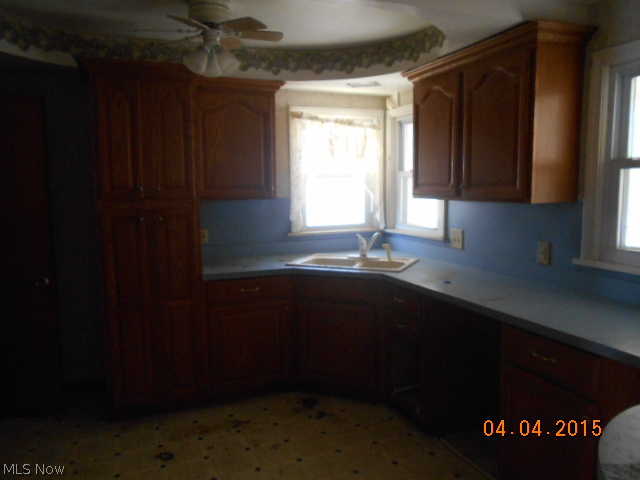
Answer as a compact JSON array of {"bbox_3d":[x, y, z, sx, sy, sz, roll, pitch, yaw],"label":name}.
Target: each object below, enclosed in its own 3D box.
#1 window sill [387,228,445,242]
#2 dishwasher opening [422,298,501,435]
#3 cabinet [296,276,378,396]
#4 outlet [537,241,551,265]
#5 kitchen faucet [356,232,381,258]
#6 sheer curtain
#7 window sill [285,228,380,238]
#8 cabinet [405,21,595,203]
[{"bbox_3d":[0.713,-0.051,3.757,0.075,0.045,0.820,-3,7,-23],"label":"window sill"},{"bbox_3d":[0.965,0.737,2.540,0.600,0.865,0.605,-3,7,-23],"label":"dishwasher opening"},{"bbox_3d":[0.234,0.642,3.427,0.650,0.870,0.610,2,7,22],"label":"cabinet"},{"bbox_3d":[1.222,0.073,2.625,0.012,0.120,0.075,-3,7,-23],"label":"outlet"},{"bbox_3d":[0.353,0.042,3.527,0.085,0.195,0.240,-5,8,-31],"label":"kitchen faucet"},{"bbox_3d":[0.166,-0.538,3.908,0.850,0.960,0.075,-3,7,-23],"label":"sheer curtain"},{"bbox_3d":[0.149,-0.069,3.974,0.870,0.042,0.080,-3,7,-23],"label":"window sill"},{"bbox_3d":[0.930,-0.639,2.756,0.370,0.820,1.100,-3,7,-23],"label":"cabinet"}]

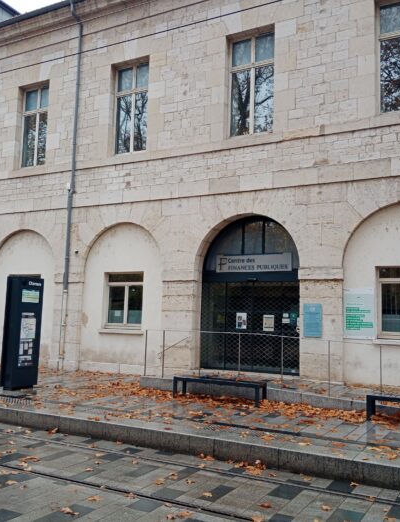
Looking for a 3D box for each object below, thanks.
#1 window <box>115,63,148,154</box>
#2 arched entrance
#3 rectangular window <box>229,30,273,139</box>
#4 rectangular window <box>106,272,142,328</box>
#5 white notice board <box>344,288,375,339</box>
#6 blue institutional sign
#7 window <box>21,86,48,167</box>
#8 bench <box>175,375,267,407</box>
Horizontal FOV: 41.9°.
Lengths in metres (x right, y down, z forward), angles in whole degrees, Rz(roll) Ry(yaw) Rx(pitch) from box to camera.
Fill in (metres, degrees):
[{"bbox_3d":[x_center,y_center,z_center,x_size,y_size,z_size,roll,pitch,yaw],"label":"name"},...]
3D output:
[{"bbox_3d":[-2.299,-5.090,17.414,1.384,3.091,0.200,-2,-8,28],"label":"window"},{"bbox_3d":[1.349,0.906,14.734,3.026,4.366,0.500,-2,-7,27],"label":"arched entrance"},{"bbox_3d":[1.527,-5.201,15.419,1.437,3.033,0.180,-2,-7,27],"label":"rectangular window"},{"bbox_3d":[-2.364,1.281,16.626,1.406,1.797,0.150,-2,-7,27],"label":"rectangular window"},{"bbox_3d":[3.982,1.318,13.068,0.802,1.229,0.040,-2,-7,27],"label":"white notice board"},{"bbox_3d":[2.909,1.542,13.505,0.484,0.848,0.050,-2,-8,28],"label":"blue institutional sign"},{"bbox_3d":[-6.058,-4.956,19.349,1.457,3.006,0.180,-2,-7,27],"label":"window"},{"bbox_3d":[0.429,2.879,11.587,2.064,0.455,0.460,-2,-8,28],"label":"bench"}]

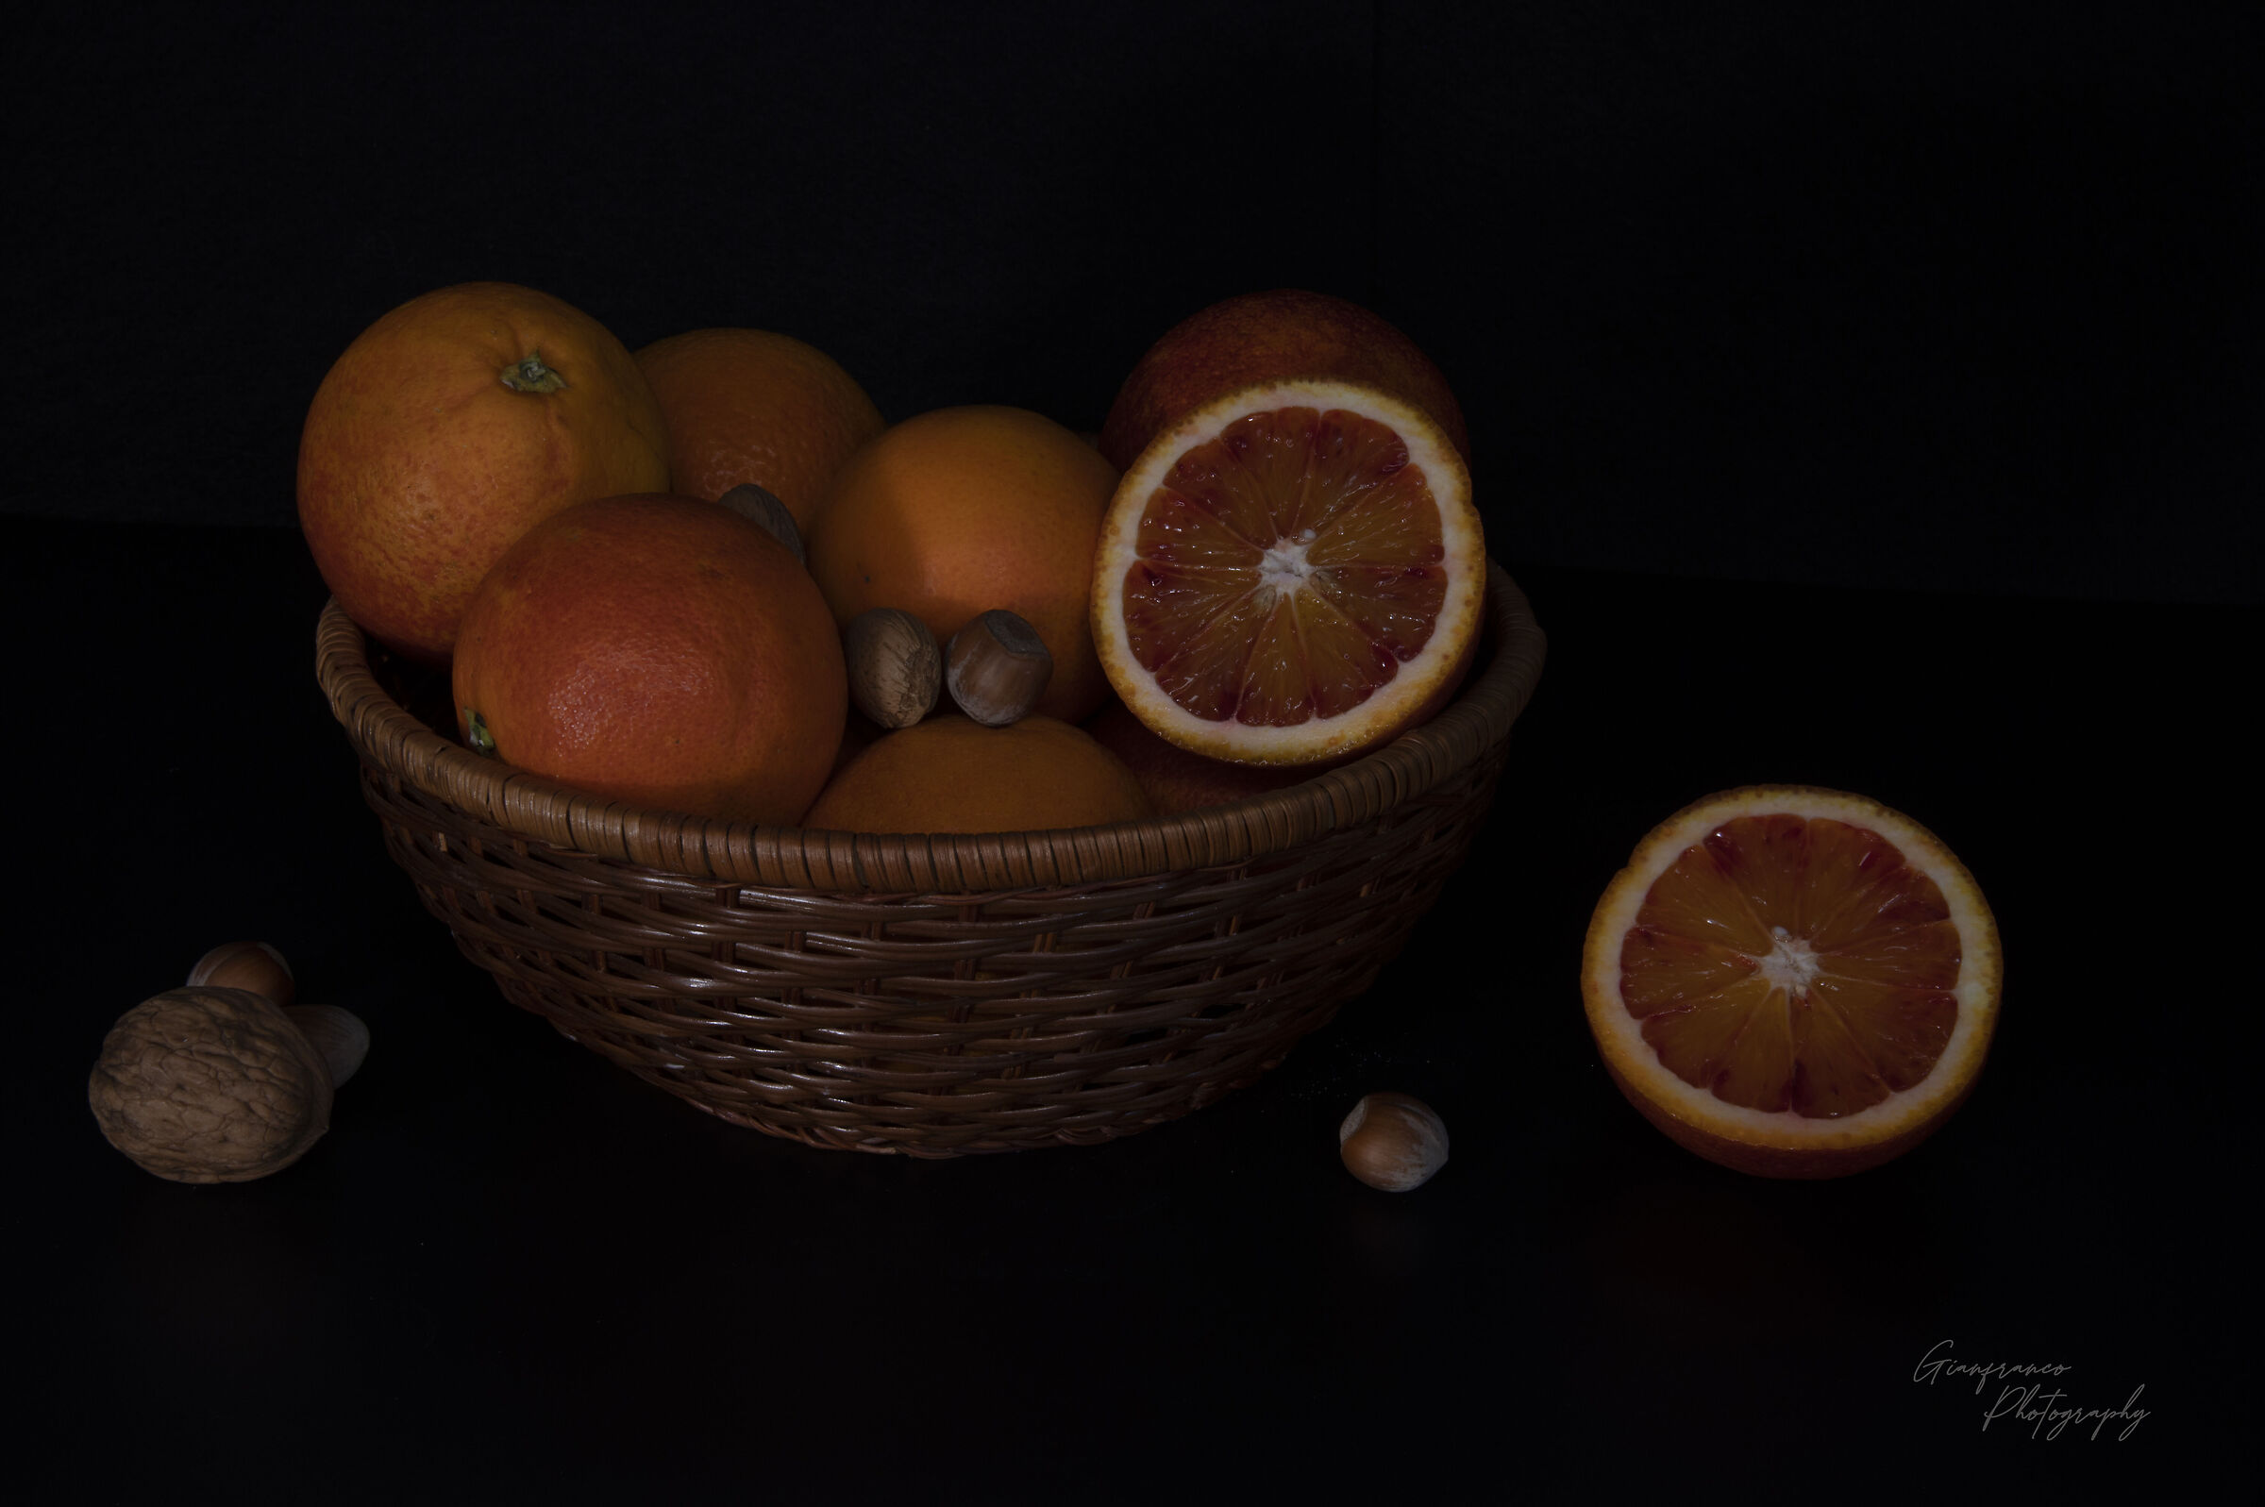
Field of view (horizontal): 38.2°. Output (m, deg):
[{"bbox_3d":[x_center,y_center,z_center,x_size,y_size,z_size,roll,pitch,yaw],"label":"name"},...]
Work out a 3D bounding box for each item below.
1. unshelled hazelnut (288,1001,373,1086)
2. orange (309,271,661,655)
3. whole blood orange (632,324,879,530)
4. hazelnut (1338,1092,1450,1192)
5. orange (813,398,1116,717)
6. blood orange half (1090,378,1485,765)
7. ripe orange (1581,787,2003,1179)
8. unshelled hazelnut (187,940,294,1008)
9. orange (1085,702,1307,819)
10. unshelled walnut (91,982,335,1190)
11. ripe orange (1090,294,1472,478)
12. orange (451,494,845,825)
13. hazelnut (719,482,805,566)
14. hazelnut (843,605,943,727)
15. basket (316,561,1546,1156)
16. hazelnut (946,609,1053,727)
[{"bbox_3d":[-0.157,0.058,0.629,0.021,0.019,0.021,0,23,0],"label":"unshelled hazelnut"},{"bbox_3d":[-0.122,-0.053,0.614,0.071,0.071,0.071,0,23,0],"label":"orange"},{"bbox_3d":[-0.085,-0.052,0.684,0.074,0.074,0.074,1,24,0],"label":"whole blood orange"},{"bbox_3d":[0.049,0.072,0.608,0.021,0.019,0.019,19,0,-18],"label":"hazelnut"},{"bbox_3d":[-0.029,-0.034,0.629,0.068,0.068,0.068,0,23,0],"label":"orange"},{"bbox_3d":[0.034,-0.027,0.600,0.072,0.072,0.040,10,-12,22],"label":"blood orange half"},{"bbox_3d":[0.127,0.051,0.626,0.079,0.040,0.078,10,59,19],"label":"ripe orange"},{"bbox_3d":[-0.177,0.047,0.651,0.021,0.019,0.021,0,23,0],"label":"unshelled hazelnut"},{"bbox_3d":[0.022,0.017,0.644,0.072,0.072,0.072,1,24,0],"label":"orange"},{"bbox_3d":[-0.170,0.061,0.606,0.045,0.036,0.037,0,23,0],"label":"unshelled walnut"},{"bbox_3d":[0.031,-0.057,0.672,0.076,0.076,0.076,1,24,0],"label":"ripe orange"},{"bbox_3d":[-0.087,-0.012,0.591,0.072,0.072,0.072,1,24,0],"label":"orange"},{"bbox_3d":[-0.073,-0.042,0.632,0.020,0.022,0.020,1,24,0],"label":"hazelnut"},{"bbox_3d":[-0.043,-0.015,0.588,0.018,0.021,0.018,0,23,0],"label":"hazelnut"},{"bbox_3d":[-0.039,0.008,0.663,0.239,0.089,0.239,1,24,0],"label":"basket"},{"bbox_3d":[-0.024,-0.015,0.590,0.019,0.021,0.019,0,23,0],"label":"hazelnut"}]

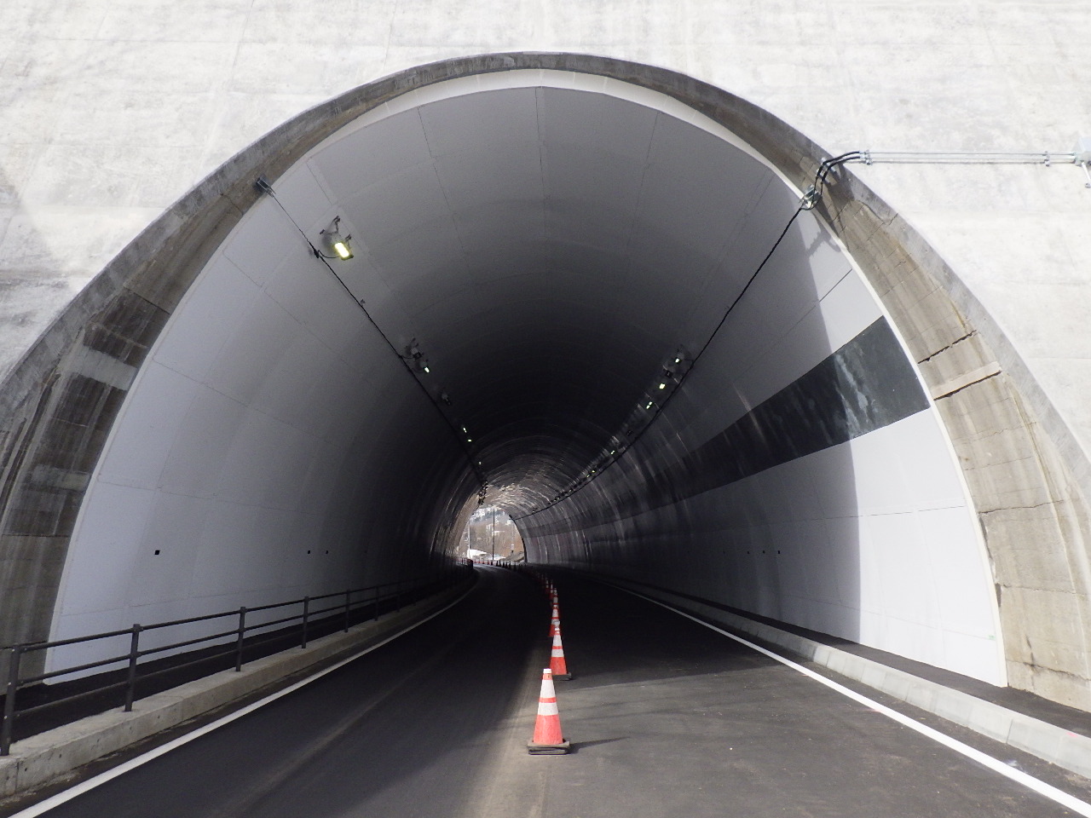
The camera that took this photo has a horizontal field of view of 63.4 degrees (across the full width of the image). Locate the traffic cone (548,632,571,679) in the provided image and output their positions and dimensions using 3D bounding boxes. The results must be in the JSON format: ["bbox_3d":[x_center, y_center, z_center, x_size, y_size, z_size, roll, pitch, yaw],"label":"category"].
[{"bbox_3d":[0.192,3.515,12.700,0.370,0.700,0.370,0,-10,0],"label":"traffic cone"}]

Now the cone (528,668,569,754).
[{"bbox_3d":[0.027,2.700,7.930,0.370,0.700,0.370,0,-10,0],"label":"cone"}]

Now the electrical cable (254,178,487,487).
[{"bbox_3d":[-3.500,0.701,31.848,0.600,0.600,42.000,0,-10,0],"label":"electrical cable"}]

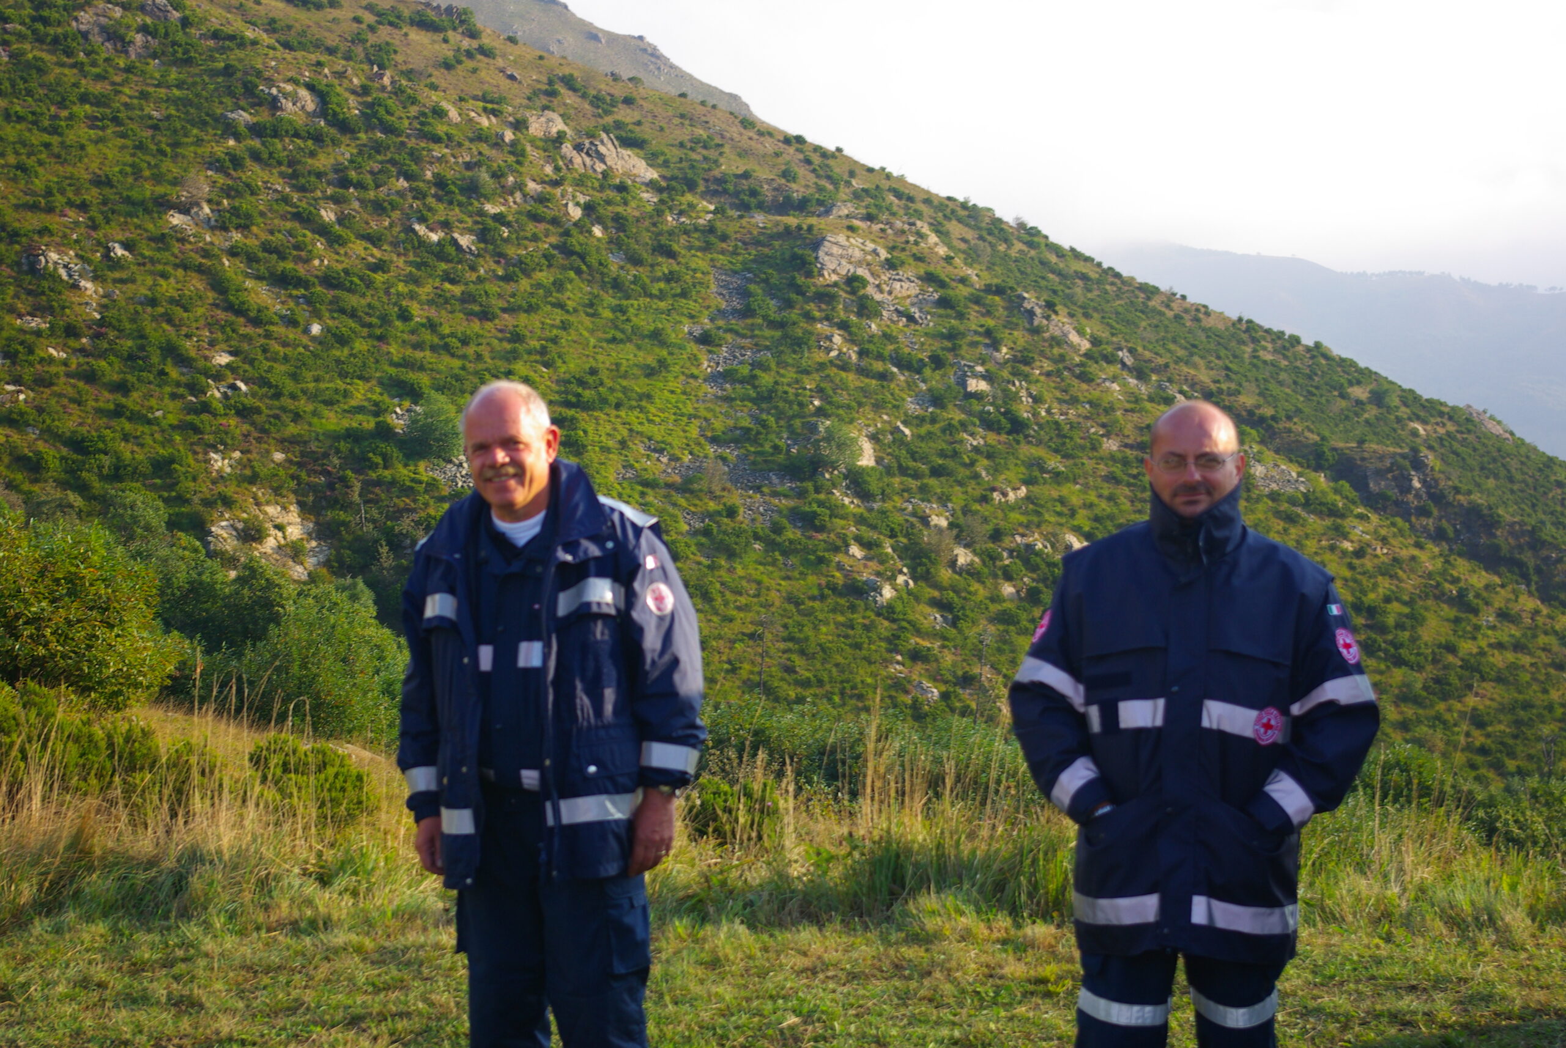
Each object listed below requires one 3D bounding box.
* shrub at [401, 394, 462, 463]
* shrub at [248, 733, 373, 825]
[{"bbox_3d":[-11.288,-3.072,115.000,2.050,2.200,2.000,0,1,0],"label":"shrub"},{"bbox_3d":[-1.920,1.043,14.500,0.510,0.400,0.460,0,1,0],"label":"shrub"}]

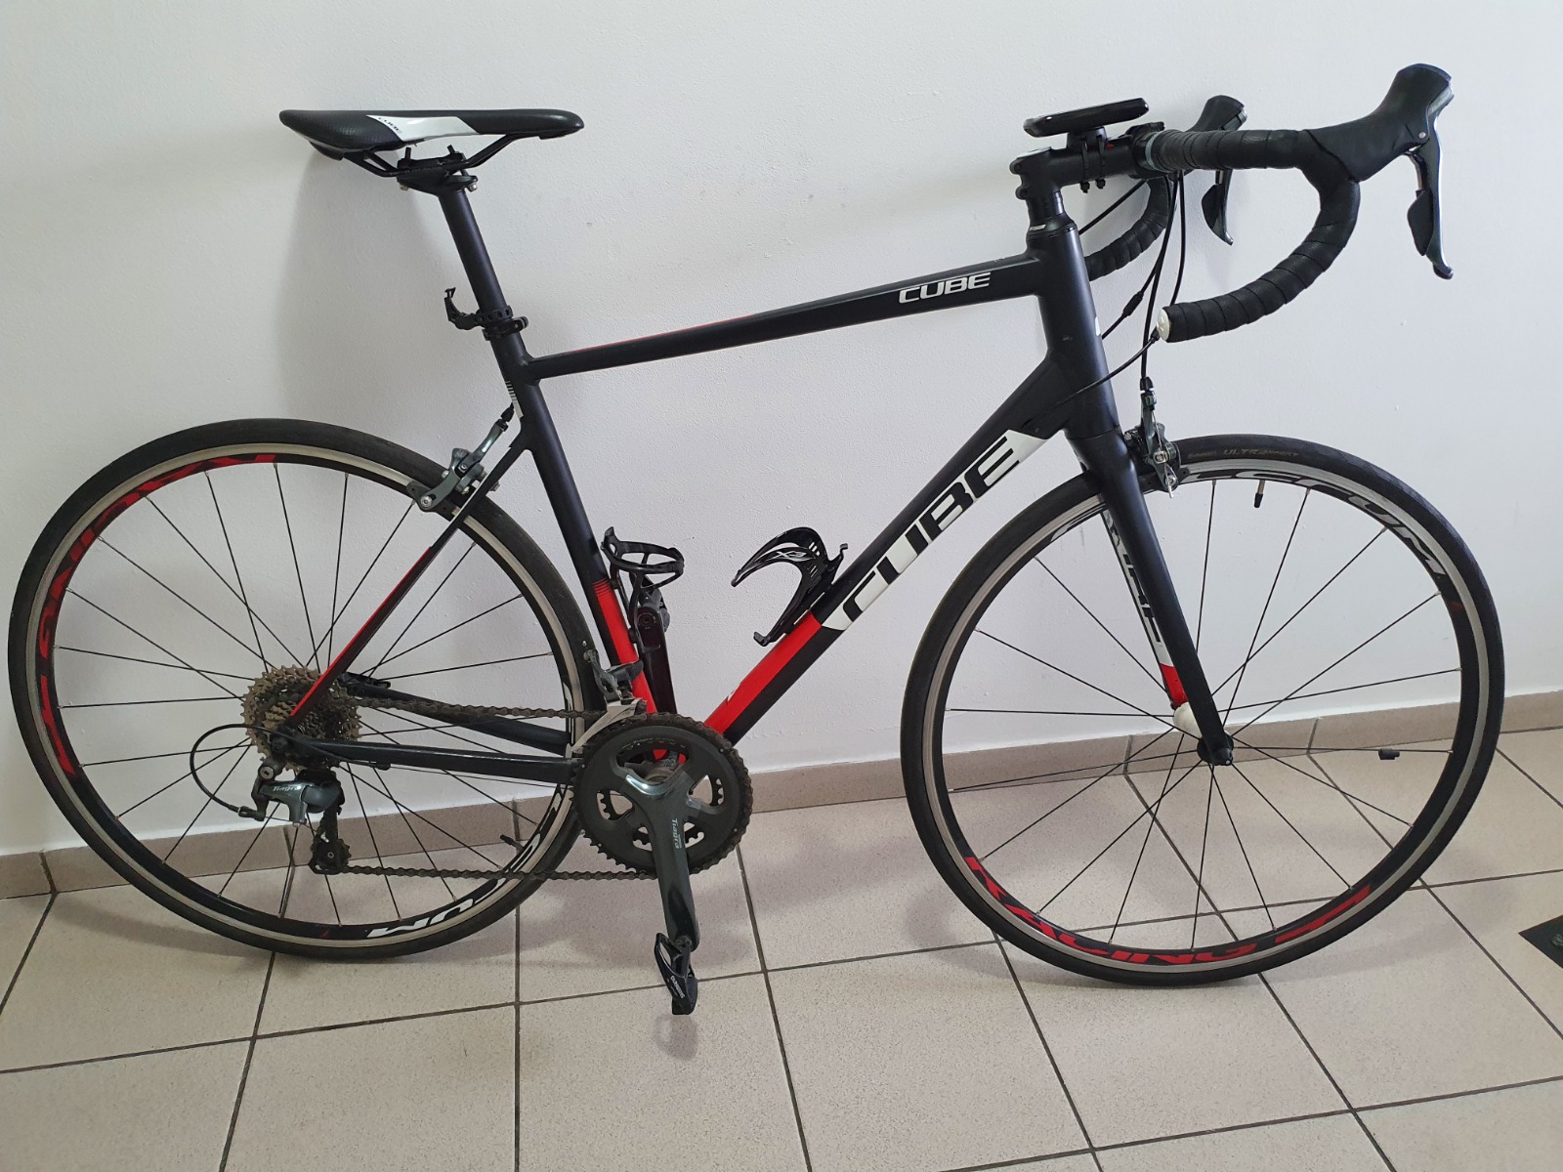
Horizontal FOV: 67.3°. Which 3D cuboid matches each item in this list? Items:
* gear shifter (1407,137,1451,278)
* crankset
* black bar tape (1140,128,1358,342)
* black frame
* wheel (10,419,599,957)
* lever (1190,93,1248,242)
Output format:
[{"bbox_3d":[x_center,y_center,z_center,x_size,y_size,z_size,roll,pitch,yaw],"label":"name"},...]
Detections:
[{"bbox_3d":[0.514,-0.297,0.922,0.050,0.111,0.030,0,20,-1],"label":"gear shifter"},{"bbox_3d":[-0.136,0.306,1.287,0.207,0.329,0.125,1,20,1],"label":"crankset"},{"bbox_3d":[0.390,-0.305,1.007,0.140,0.172,0.188,0,20,-1],"label":"black bar tape"},{"bbox_3d":[-0.029,-0.091,1.239,1.037,0.710,0.136,1,20,1],"label":"black frame"},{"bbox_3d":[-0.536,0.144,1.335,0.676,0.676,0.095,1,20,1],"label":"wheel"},{"bbox_3d":[0.484,-0.463,1.313,0.065,0.161,0.040,0,20,-1],"label":"lever"}]

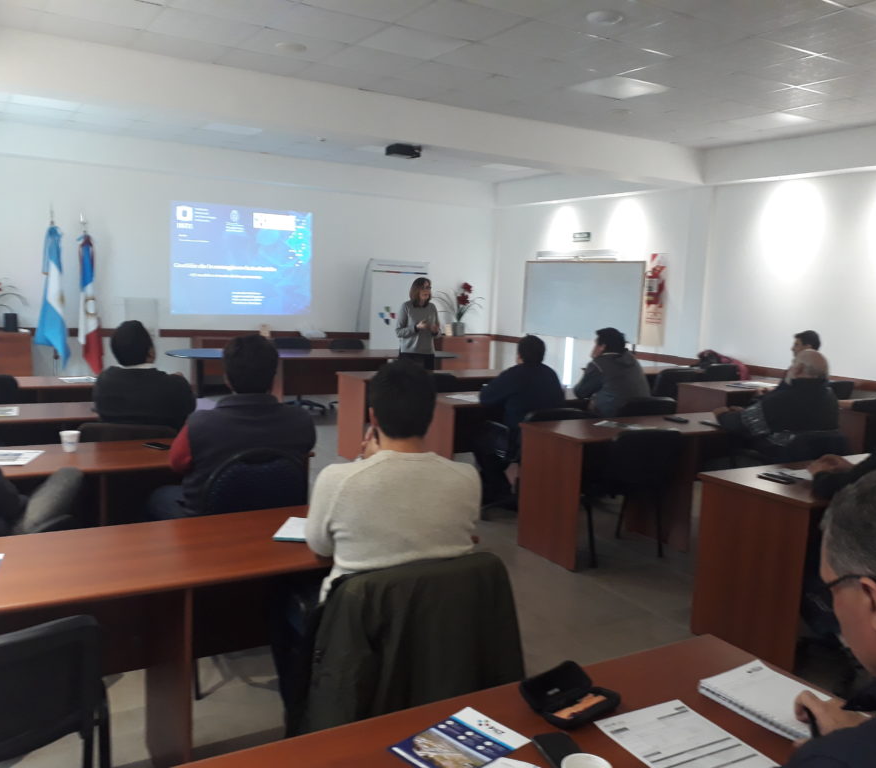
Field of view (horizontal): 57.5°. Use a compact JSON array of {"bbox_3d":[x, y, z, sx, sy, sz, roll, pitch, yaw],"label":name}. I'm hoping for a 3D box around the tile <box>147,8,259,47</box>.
[{"bbox_3d":[-1.524,-2.312,5.187,0.602,0.020,0.596,-2,9,-31],"label":"tile"}]

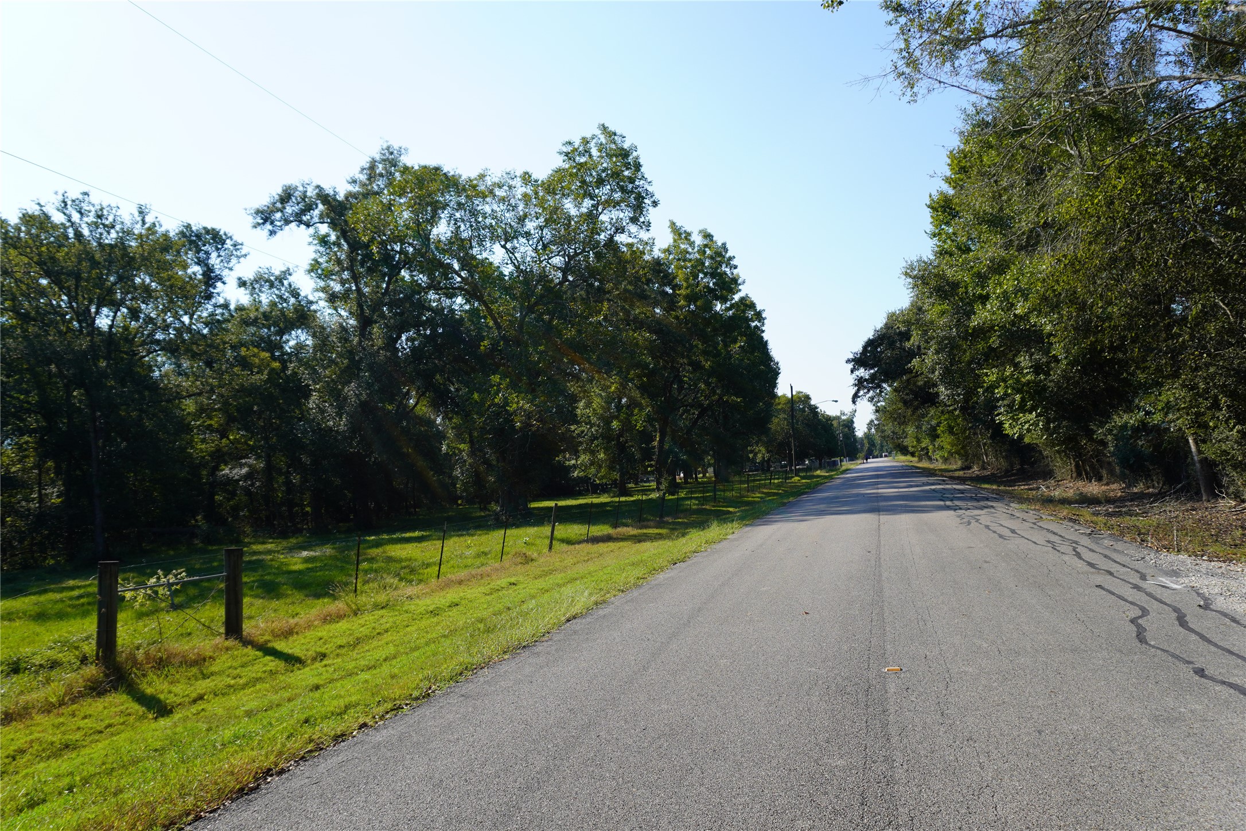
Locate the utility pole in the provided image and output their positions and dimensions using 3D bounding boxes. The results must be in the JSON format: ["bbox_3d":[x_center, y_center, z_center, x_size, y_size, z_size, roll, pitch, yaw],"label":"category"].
[{"bbox_3d":[13.938,1.236,68.000,0.250,7.600,0.250,-2,-3,0],"label":"utility pole"}]

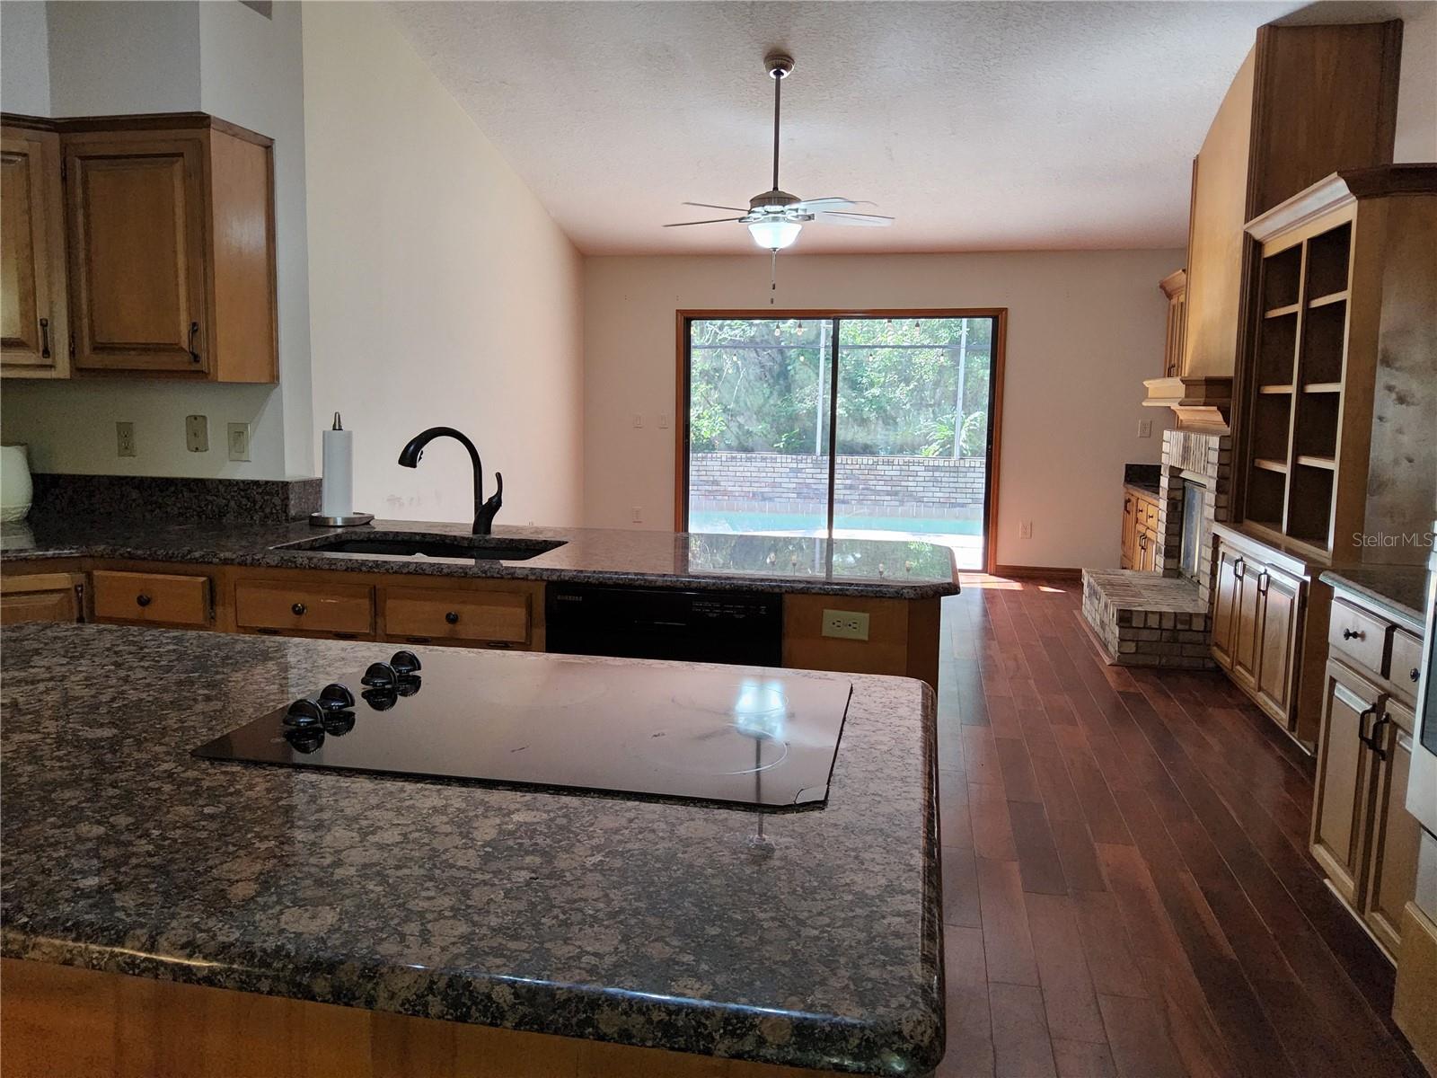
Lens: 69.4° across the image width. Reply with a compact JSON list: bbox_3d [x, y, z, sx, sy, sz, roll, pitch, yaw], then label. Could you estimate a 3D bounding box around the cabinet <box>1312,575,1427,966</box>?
[{"bbox_3d":[1.839,0.619,2.397,0.605,0.873,0.720,2,8,11],"label":"cabinet"}]

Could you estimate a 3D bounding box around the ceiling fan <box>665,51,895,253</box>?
[{"bbox_3d":[0.327,-2.135,5.758,1.300,1.058,1.300,2,8,11],"label":"ceiling fan"}]

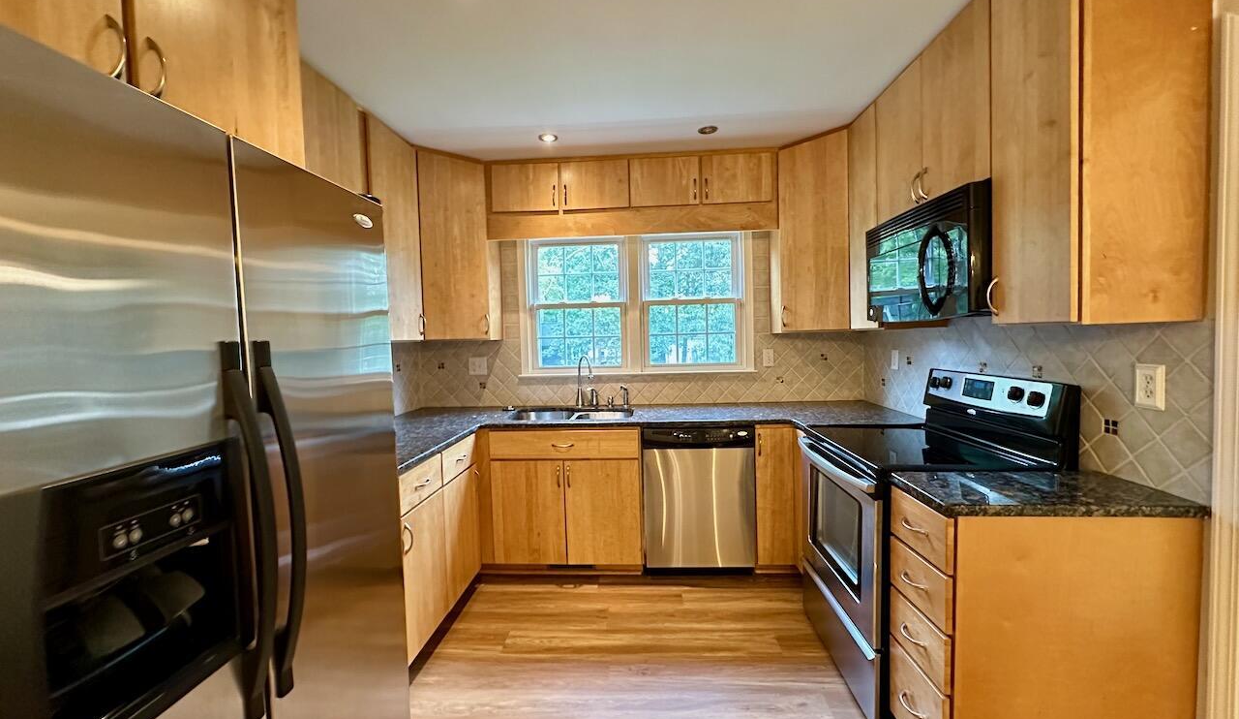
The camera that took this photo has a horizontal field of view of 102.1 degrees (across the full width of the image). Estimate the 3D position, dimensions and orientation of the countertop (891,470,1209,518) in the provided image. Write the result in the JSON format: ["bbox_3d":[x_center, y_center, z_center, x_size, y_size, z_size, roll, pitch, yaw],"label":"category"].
[{"bbox_3d":[1.187,0.386,1.443,0.643,0.039,0.300,-1,2,3],"label":"countertop"}]

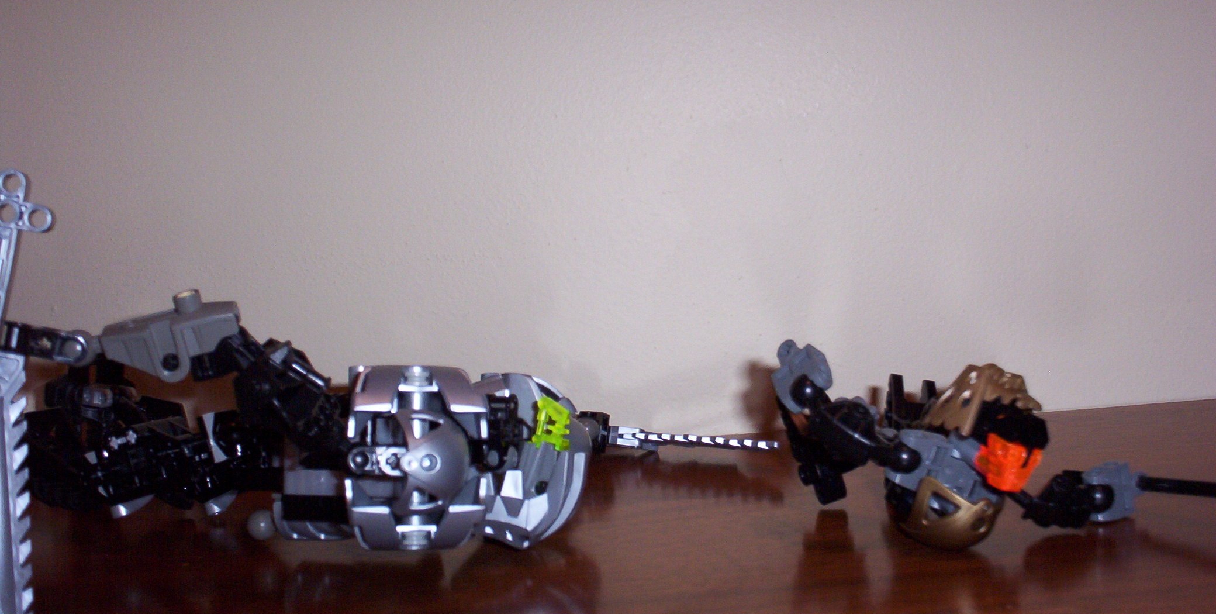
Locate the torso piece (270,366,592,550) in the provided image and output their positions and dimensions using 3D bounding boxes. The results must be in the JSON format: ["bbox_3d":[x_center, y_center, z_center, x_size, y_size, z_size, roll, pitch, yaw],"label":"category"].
[{"bbox_3d":[-0.056,0.050,0.425,0.101,0.060,0.056,0,-3,0],"label":"torso piece"}]

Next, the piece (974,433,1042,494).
[{"bbox_3d":[0.131,0.050,0.411,0.019,0.016,0.017,19,6,10],"label":"piece"}]

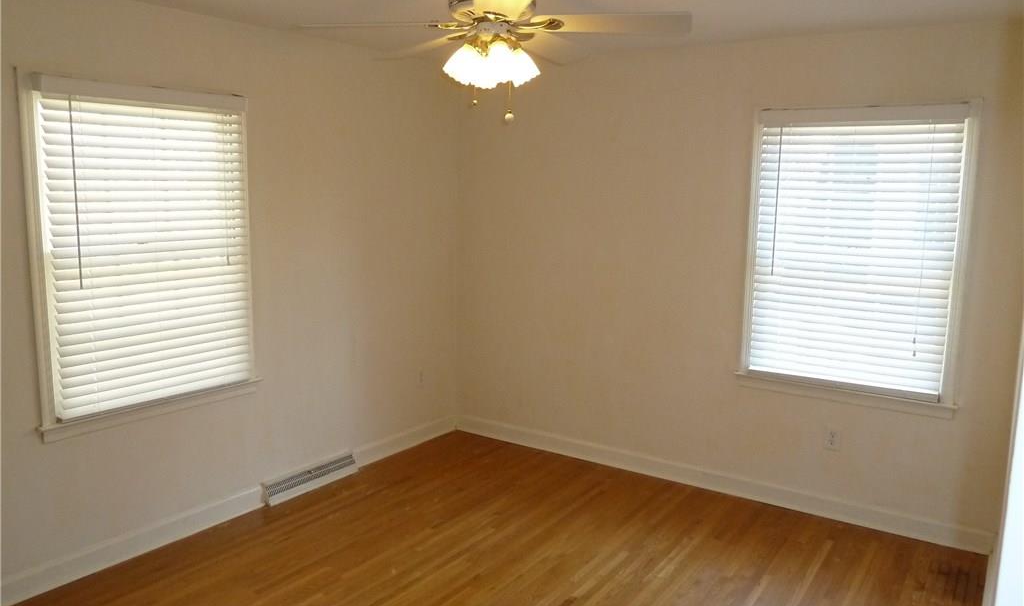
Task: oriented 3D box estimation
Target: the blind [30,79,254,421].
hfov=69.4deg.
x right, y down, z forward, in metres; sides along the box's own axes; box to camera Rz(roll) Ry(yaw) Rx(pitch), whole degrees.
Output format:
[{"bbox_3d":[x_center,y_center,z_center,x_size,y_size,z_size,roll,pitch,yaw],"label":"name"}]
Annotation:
[{"bbox_3d":[-1.552,-0.238,3.220,0.080,1.330,0.927,6,10,34],"label":"blind"}]

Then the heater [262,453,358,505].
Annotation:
[{"bbox_3d":[-1.083,0.962,4.069,0.065,0.122,0.633,6,10,34],"label":"heater"}]

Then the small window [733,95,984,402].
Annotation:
[{"bbox_3d":[1.643,-0.256,3.632,0.916,1.378,0.070,6,10,34],"label":"small window"}]

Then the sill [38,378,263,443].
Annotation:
[{"bbox_3d":[-1.549,0.463,3.301,0.065,0.074,1.006,6,10,34],"label":"sill"}]

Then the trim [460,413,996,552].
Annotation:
[{"bbox_3d":[0.929,0.972,4.284,3.123,0.124,0.020,6,10,34],"label":"trim"}]

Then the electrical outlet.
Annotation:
[{"bbox_3d":[1.633,0.695,3.770,0.076,0.106,0.010,6,10,34],"label":"electrical outlet"}]

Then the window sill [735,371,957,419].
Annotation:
[{"bbox_3d":[1.634,0.460,3.711,1.021,0.074,0.065,6,10,34],"label":"window sill"}]

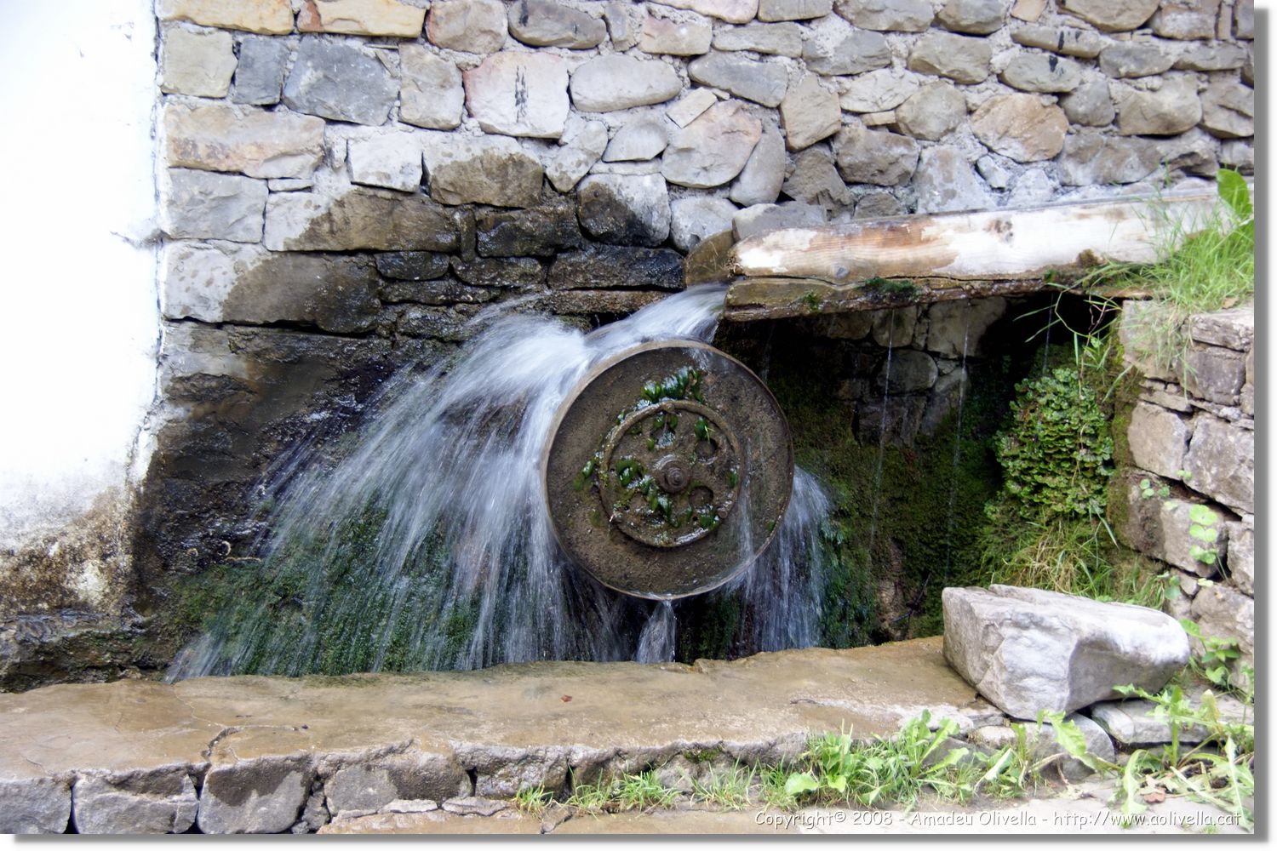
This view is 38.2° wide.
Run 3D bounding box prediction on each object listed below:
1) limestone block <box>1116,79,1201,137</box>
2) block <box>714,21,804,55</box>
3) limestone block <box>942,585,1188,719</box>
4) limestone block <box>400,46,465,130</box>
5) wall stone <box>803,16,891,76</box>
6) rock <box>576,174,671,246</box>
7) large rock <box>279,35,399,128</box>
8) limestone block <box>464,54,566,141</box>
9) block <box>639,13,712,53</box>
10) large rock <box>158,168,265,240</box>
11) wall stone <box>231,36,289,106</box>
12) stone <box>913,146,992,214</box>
[{"bbox_3d":[1.479,-0.933,5.423,0.275,0.167,0.200,-1,8,-14],"label":"limestone block"},{"bbox_3d":[0.307,-1.067,5.103,0.253,0.081,0.180,-1,8,-14],"label":"block"},{"bbox_3d":[0.895,0.477,3.870,0.465,0.180,0.300,2,14,-3],"label":"limestone block"},{"bbox_3d":[-0.563,-0.896,4.921,0.164,0.212,0.200,-1,8,-14],"label":"limestone block"},{"bbox_3d":[0.549,-1.042,5.068,0.250,0.150,0.150,1,9,-16],"label":"wall stone"},{"bbox_3d":[-0.061,-0.588,4.992,0.254,0.183,0.180,1,9,-16],"label":"rock"},{"bbox_3d":[-0.776,-0.883,4.739,0.279,0.212,0.180,1,9,-16],"label":"large rock"},{"bbox_3d":[-0.291,-0.750,4.163,0.233,0.186,0.170,-1,14,-16],"label":"limestone block"},{"bbox_3d":[0.069,-0.897,4.216,0.167,0.088,0.140,-1,14,-16],"label":"block"},{"bbox_3d":[-1.086,-0.566,4.702,0.251,0.177,0.170,1,9,-16],"label":"large rock"},{"bbox_3d":[-0.988,-0.920,4.801,0.144,0.172,0.180,-1,8,-14],"label":"wall stone"},{"bbox_3d":[0.738,-0.600,4.495,0.197,0.170,0.150,-1,14,-16],"label":"stone"}]

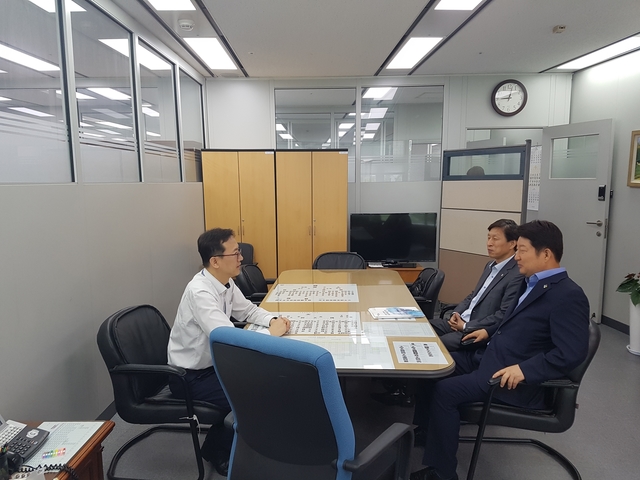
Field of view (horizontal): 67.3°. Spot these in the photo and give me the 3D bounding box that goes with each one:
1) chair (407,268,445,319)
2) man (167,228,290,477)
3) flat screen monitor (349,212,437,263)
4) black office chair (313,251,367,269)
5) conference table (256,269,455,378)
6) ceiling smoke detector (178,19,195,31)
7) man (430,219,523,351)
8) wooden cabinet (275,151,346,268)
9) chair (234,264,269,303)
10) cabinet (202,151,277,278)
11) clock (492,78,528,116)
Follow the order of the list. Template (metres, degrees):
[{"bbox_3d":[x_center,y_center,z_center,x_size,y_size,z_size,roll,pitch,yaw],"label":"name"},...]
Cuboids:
[{"bbox_3d":[0.686,0.625,3.762,0.620,0.840,0.580,-1,8,-3],"label":"chair"},{"bbox_3d":[-0.461,0.573,2.578,0.680,1.270,0.550,1,8,10],"label":"man"},{"bbox_3d":[0.803,-0.030,5.306,0.980,0.570,0.070,0,8,1],"label":"flat screen monitor"},{"bbox_3d":[0.180,0.543,4.397,0.580,0.840,0.630,0,8,2],"label":"black office chair"},{"bbox_3d":[0.114,0.754,2.996,0.967,0.730,1.997,0,8,2],"label":"conference table"},{"bbox_3d":[-0.929,-1.498,3.347,0.110,0.055,0.110,-1,8,-1],"label":"ceiling smoke detector"},{"bbox_3d":[1.030,0.497,3.076,0.720,1.270,0.560,-2,8,-10],"label":"man"},{"bbox_3d":[-0.077,-0.137,5.509,0.776,1.762,0.400,-1,8,-1],"label":"wooden cabinet"},{"bbox_3d":[-0.378,0.606,3.952,0.620,0.840,0.580,1,8,12],"label":"chair"},{"bbox_3d":[-0.872,-0.104,5.552,0.800,1.830,0.400,0,8,2],"label":"cabinet"},{"bbox_3d":[2.155,-1.612,5.457,0.410,0.410,0.050,0,8,2],"label":"clock"}]

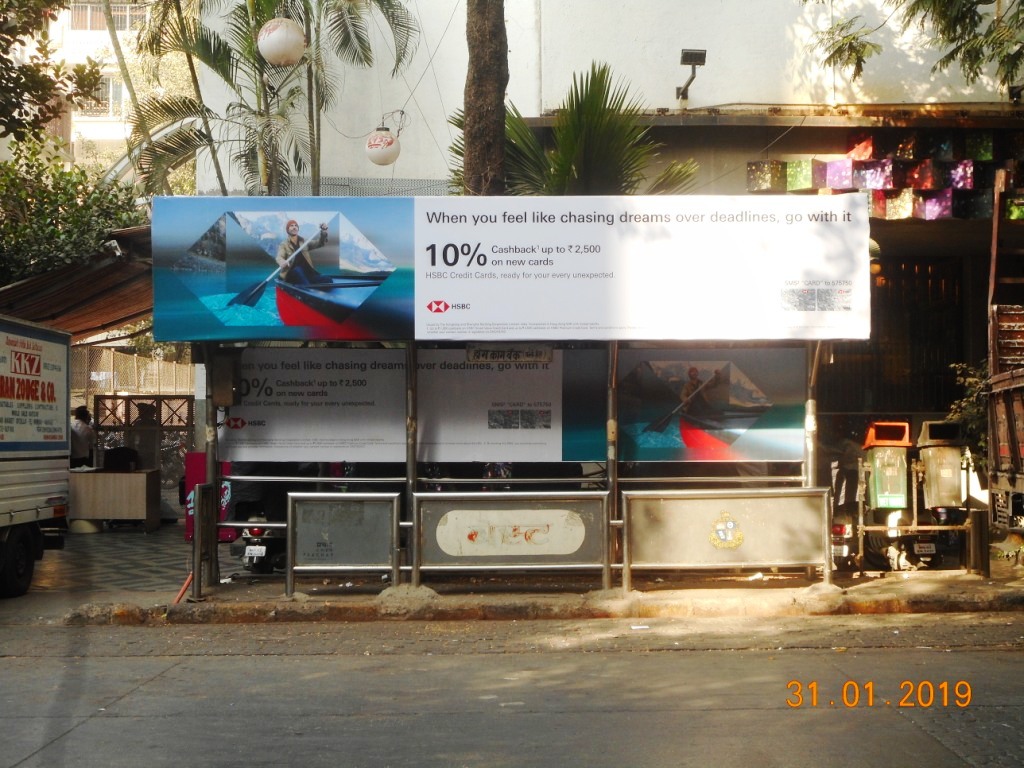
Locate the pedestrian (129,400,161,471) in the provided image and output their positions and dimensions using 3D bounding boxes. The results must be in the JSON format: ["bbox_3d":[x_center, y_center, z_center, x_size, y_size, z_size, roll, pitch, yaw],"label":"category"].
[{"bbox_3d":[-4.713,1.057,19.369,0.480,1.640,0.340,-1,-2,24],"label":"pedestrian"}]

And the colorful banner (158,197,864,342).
[{"bbox_3d":[-0.009,-0.984,12.850,6.100,1.250,0.100,0,-2,0],"label":"colorful banner"}]

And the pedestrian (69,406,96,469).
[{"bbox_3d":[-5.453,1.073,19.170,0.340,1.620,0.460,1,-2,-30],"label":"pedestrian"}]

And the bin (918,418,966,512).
[{"bbox_3d":[3.972,0.756,14.120,0.420,0.820,0.380,0,-2,0],"label":"bin"}]

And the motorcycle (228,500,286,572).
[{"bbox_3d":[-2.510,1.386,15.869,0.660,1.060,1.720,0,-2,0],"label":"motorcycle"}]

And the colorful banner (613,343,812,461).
[{"bbox_3d":[1.812,0.186,13.700,1.730,1.050,0.060,0,-2,0],"label":"colorful banner"}]

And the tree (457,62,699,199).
[{"bbox_3d":[0.671,-0.804,16.101,2.650,5.300,2.400,0,-2,0],"label":"tree"}]

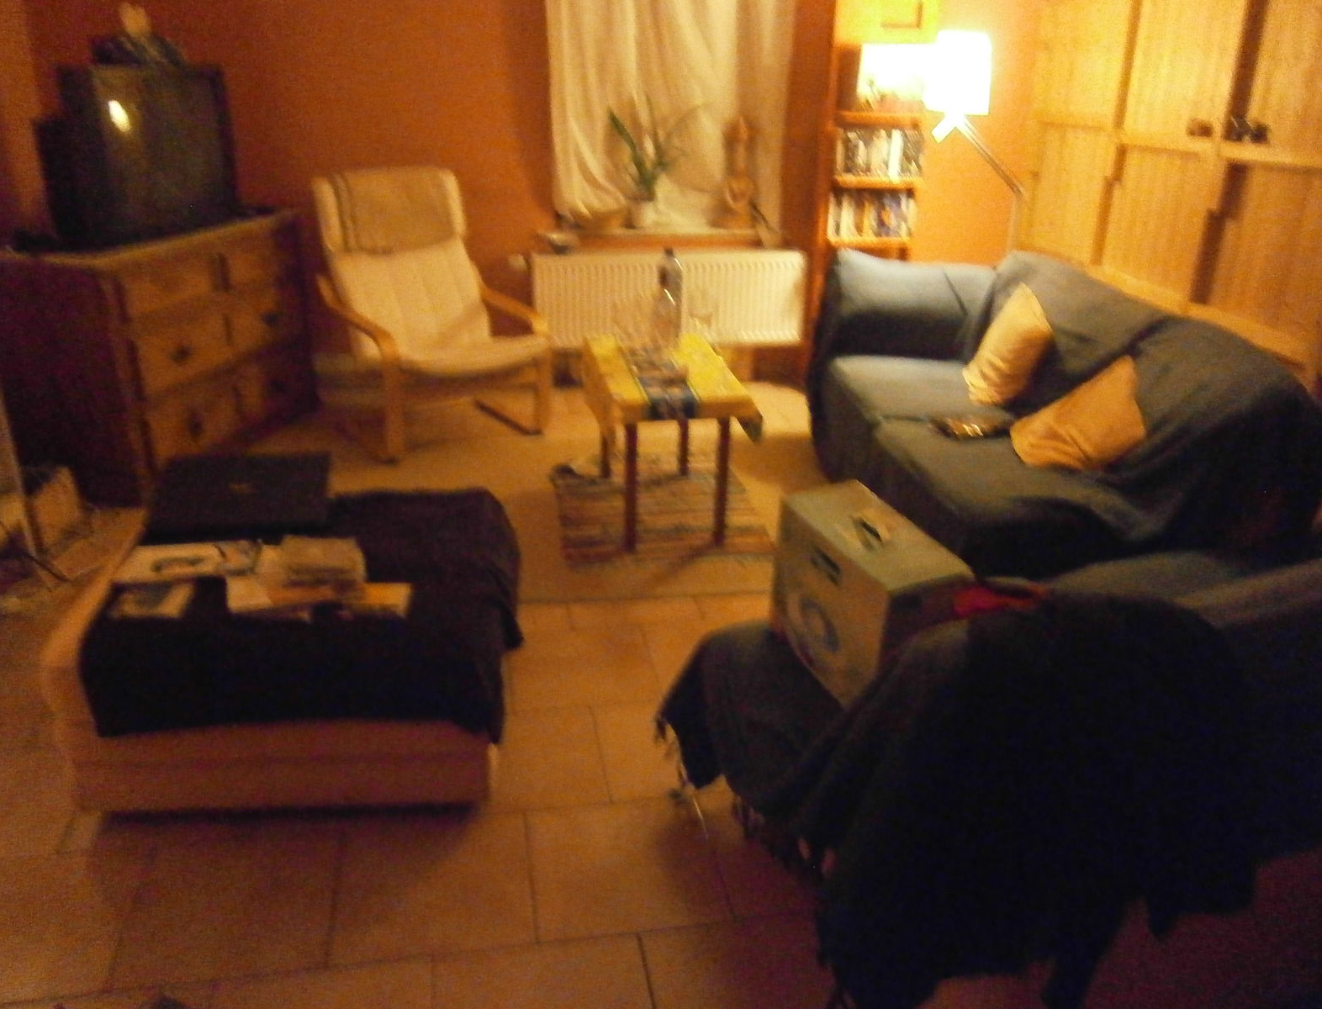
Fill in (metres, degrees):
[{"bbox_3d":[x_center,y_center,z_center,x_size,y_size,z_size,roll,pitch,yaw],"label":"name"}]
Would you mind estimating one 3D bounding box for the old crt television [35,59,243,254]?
[{"bbox_3d":[-1.861,-1.219,3.479,0.420,0.530,0.590,12,25,23],"label":"old crt television"}]

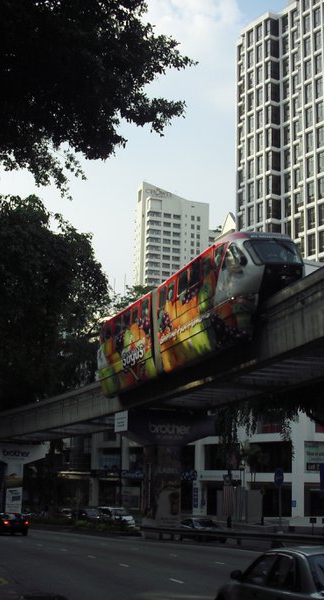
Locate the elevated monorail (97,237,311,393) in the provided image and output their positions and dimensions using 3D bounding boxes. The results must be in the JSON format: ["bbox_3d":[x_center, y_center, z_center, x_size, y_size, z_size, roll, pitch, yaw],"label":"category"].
[{"bbox_3d":[1.241,1.750,46.667,3.000,4.900,22.800,6,-14,-19],"label":"elevated monorail"}]

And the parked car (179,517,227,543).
[{"bbox_3d":[2.291,13.572,51.773,1.680,1.420,4.200,6,-14,-17],"label":"parked car"}]

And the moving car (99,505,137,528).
[{"bbox_3d":[-3.445,16.850,67.411,1.680,1.720,4.300,7,-15,-22],"label":"moving car"}]

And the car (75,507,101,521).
[{"bbox_3d":[-6.534,18.936,76.663,1.680,1.430,4.200,7,-15,-21],"label":"car"}]

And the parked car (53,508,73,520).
[{"bbox_3d":[-9.503,20.826,84.421,1.680,1.430,4.200,8,-15,-24],"label":"parked car"}]

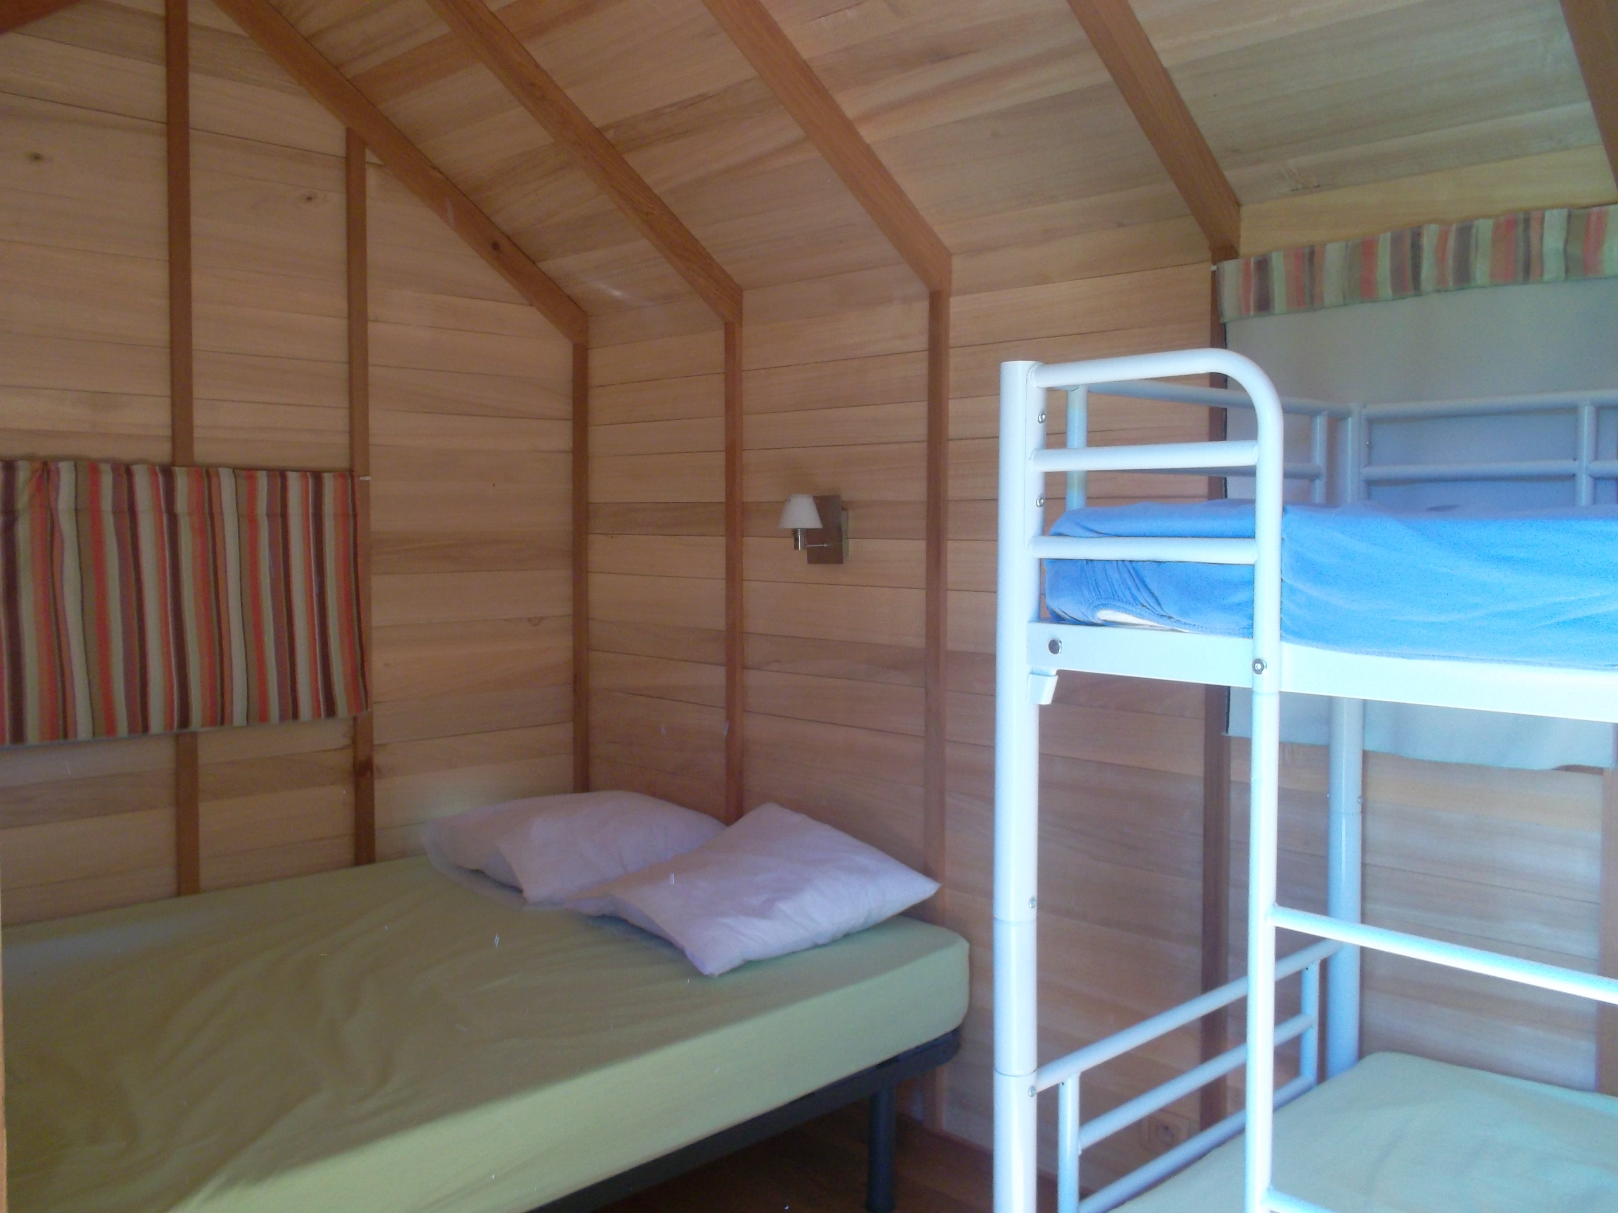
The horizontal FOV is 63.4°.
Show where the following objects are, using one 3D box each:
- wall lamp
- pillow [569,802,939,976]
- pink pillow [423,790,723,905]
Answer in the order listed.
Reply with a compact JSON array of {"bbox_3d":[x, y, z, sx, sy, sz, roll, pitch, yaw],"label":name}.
[{"bbox_3d":[0.004,-0.172,2.938,0.110,0.155,0.160,4,5,44],"label":"wall lamp"},{"bbox_3d":[-0.126,0.564,2.756,0.540,0.140,0.580,6,12,44],"label":"pillow"},{"bbox_3d":[-0.588,0.553,3.220,0.580,0.140,0.580,5,9,44],"label":"pink pillow"}]

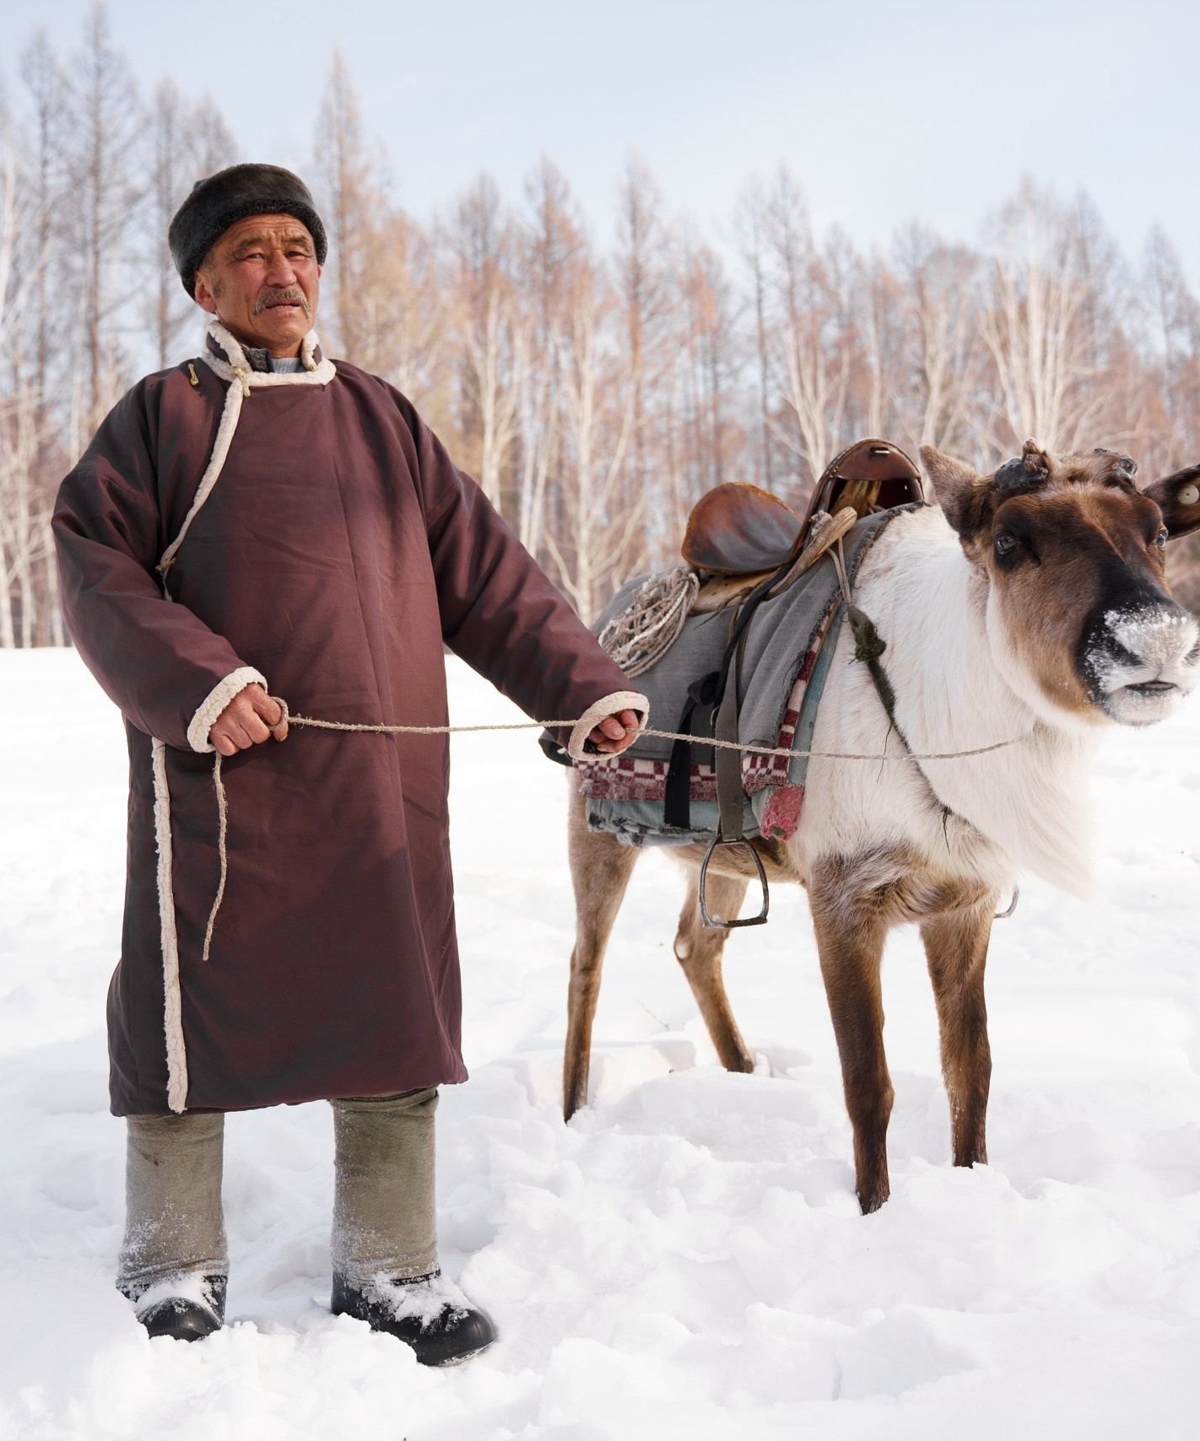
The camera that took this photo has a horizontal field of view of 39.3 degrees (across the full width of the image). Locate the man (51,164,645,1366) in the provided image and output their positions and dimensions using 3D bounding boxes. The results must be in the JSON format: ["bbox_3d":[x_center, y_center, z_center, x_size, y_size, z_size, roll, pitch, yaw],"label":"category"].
[{"bbox_3d":[-0.370,0.045,2.460,0.850,1.720,0.580,0,1,-20],"label":"man"}]

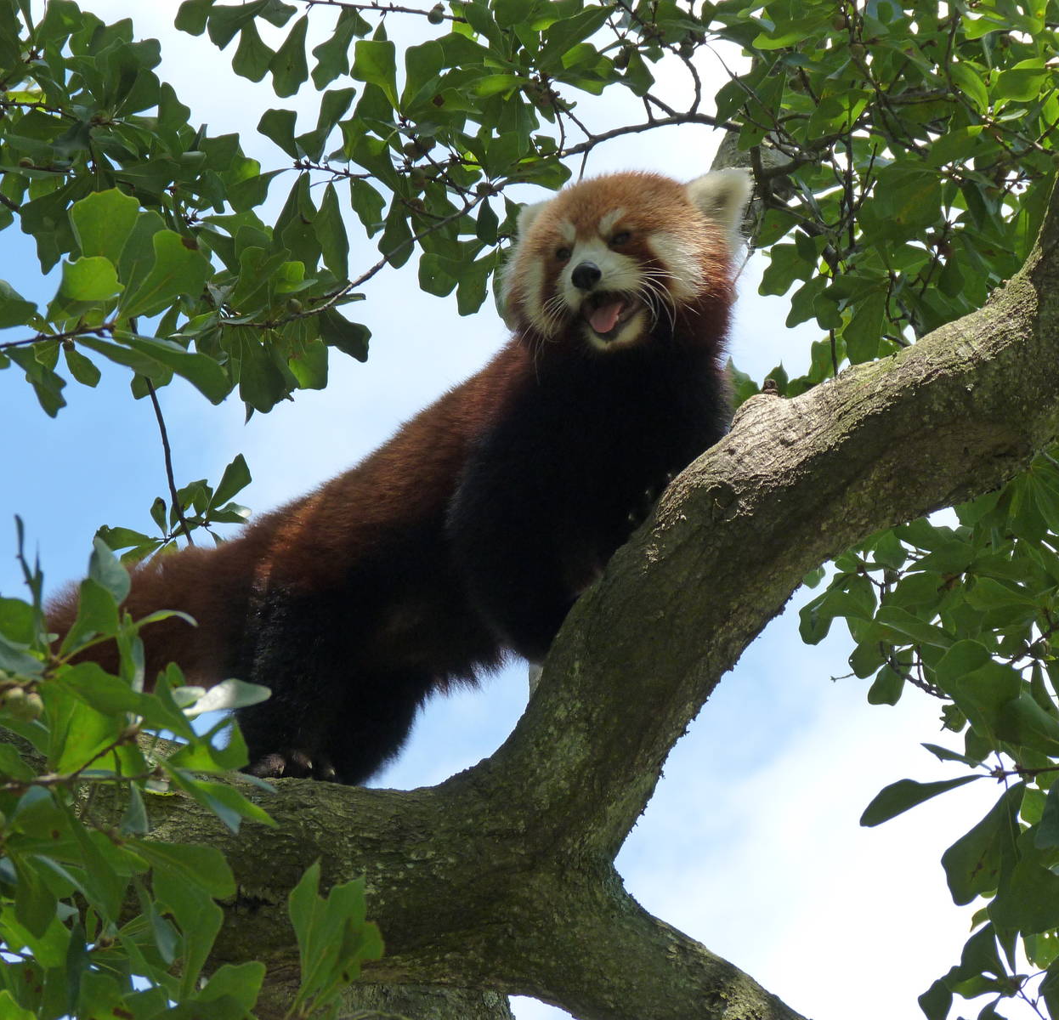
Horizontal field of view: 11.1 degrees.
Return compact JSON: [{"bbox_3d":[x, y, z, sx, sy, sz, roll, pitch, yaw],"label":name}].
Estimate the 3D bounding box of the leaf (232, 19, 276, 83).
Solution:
[{"bbox_3d":[-0.240,-0.401,4.750,0.040,0.061,0.013,-5,15,4],"label":"leaf"}]

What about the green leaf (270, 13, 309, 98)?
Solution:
[{"bbox_3d":[-0.217,-0.413,4.950,0.033,0.078,0.024,13,-11,0],"label":"green leaf"}]

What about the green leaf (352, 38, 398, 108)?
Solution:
[{"bbox_3d":[-0.139,-0.395,4.950,0.038,0.072,0.025,-23,-11,0],"label":"green leaf"}]

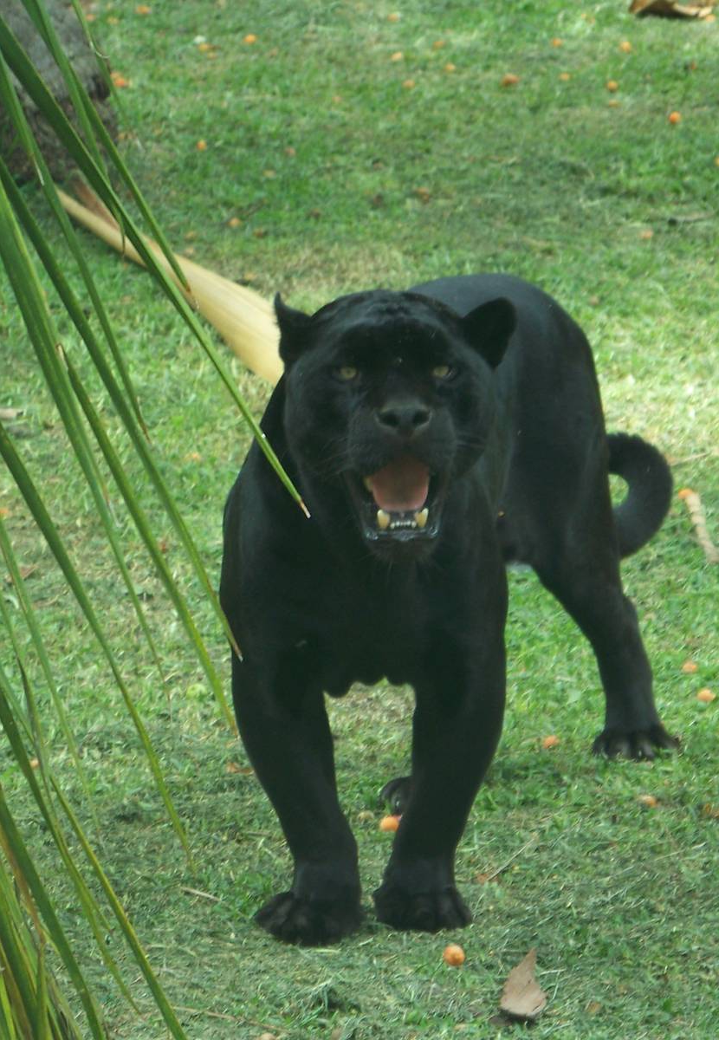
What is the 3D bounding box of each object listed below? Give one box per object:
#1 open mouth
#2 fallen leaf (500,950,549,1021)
[{"bbox_3d":[0.035,-0.021,7.560,0.080,0.076,0.075,0,6,-4],"label":"open mouth"},{"bbox_3d":[0.159,0.450,7.590,0.048,0.045,0.080,0,13,0],"label":"fallen leaf"}]

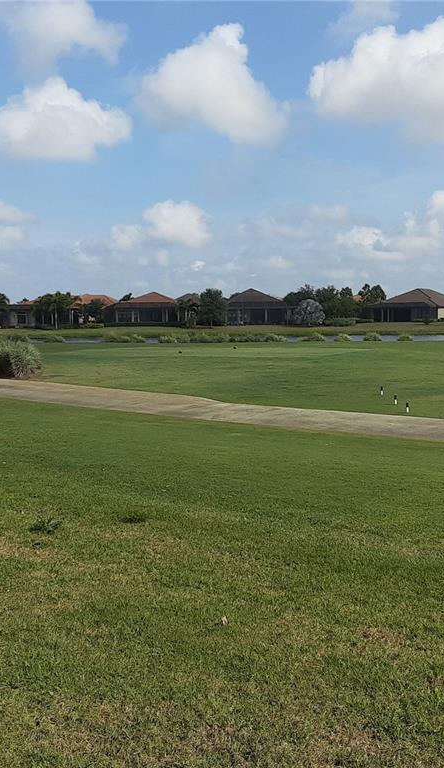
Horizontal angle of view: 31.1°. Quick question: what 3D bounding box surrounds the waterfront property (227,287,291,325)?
[{"bbox_3d":[6.725,-13.956,144.117,12.000,6.100,17.000,0,5,7],"label":"waterfront property"}]

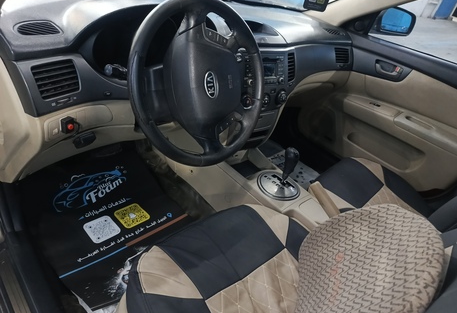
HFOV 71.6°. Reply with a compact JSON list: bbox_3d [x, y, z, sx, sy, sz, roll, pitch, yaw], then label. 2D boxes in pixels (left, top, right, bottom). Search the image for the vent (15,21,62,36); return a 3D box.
[{"bbox_3d":[-0.426,-0.279,0.712,0.083,0.020,0.075,-18,49,-39],"label":"vent"}]

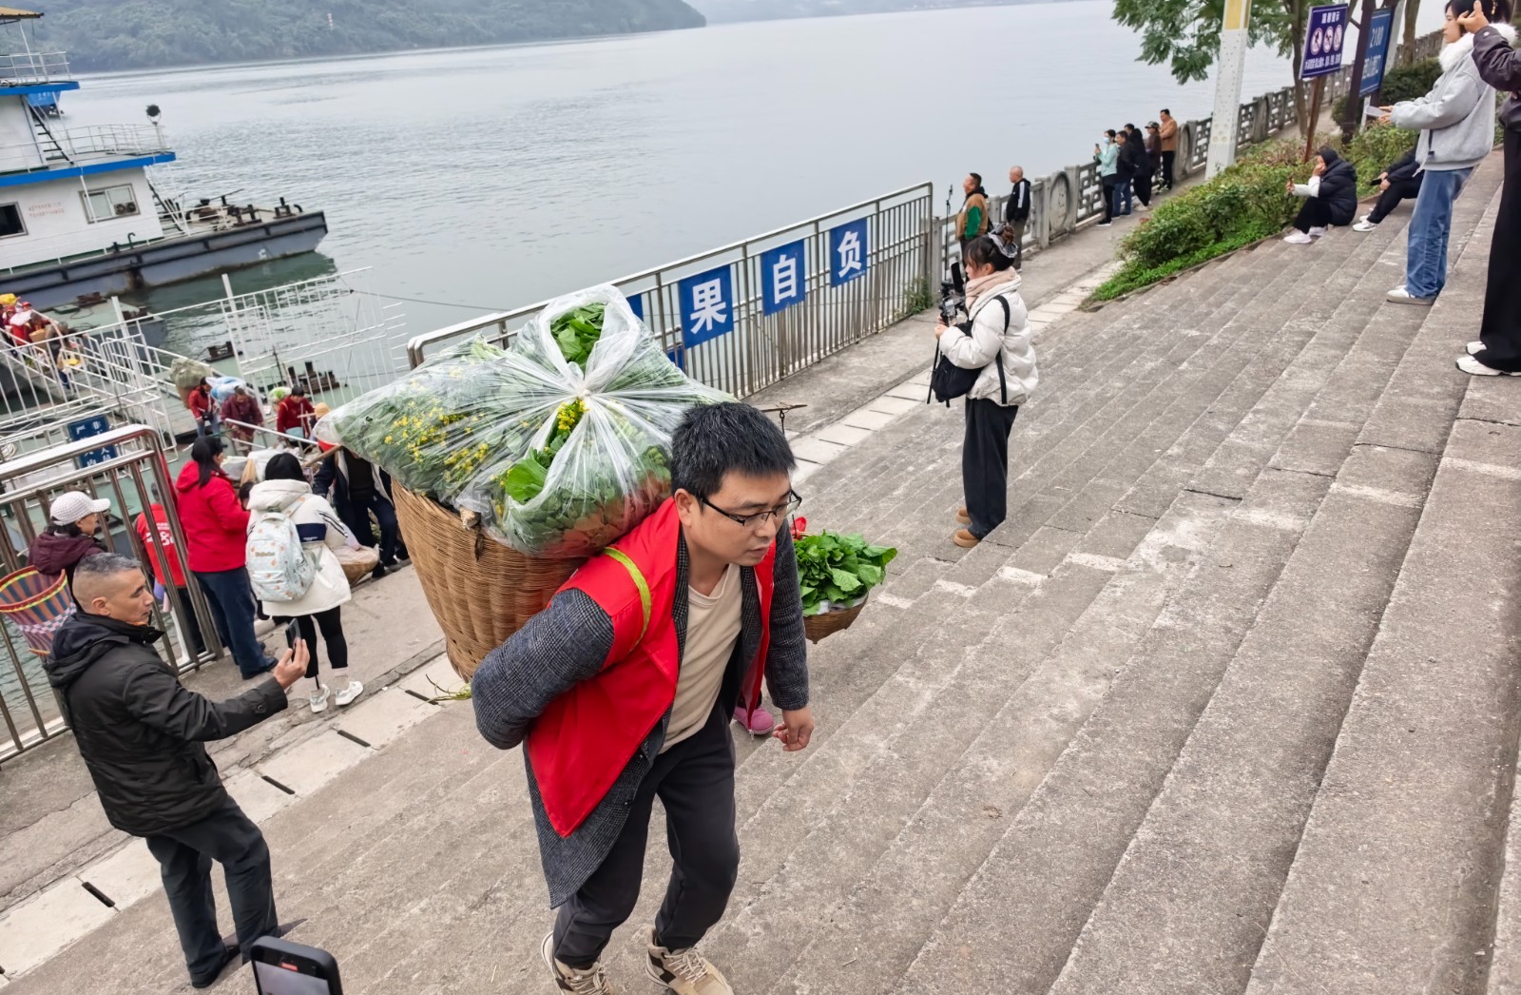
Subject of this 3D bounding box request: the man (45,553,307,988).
[{"bbox_3d":[-1.975,0.954,3.739,0.560,1.760,0.760,19,33,38],"label":"man"}]

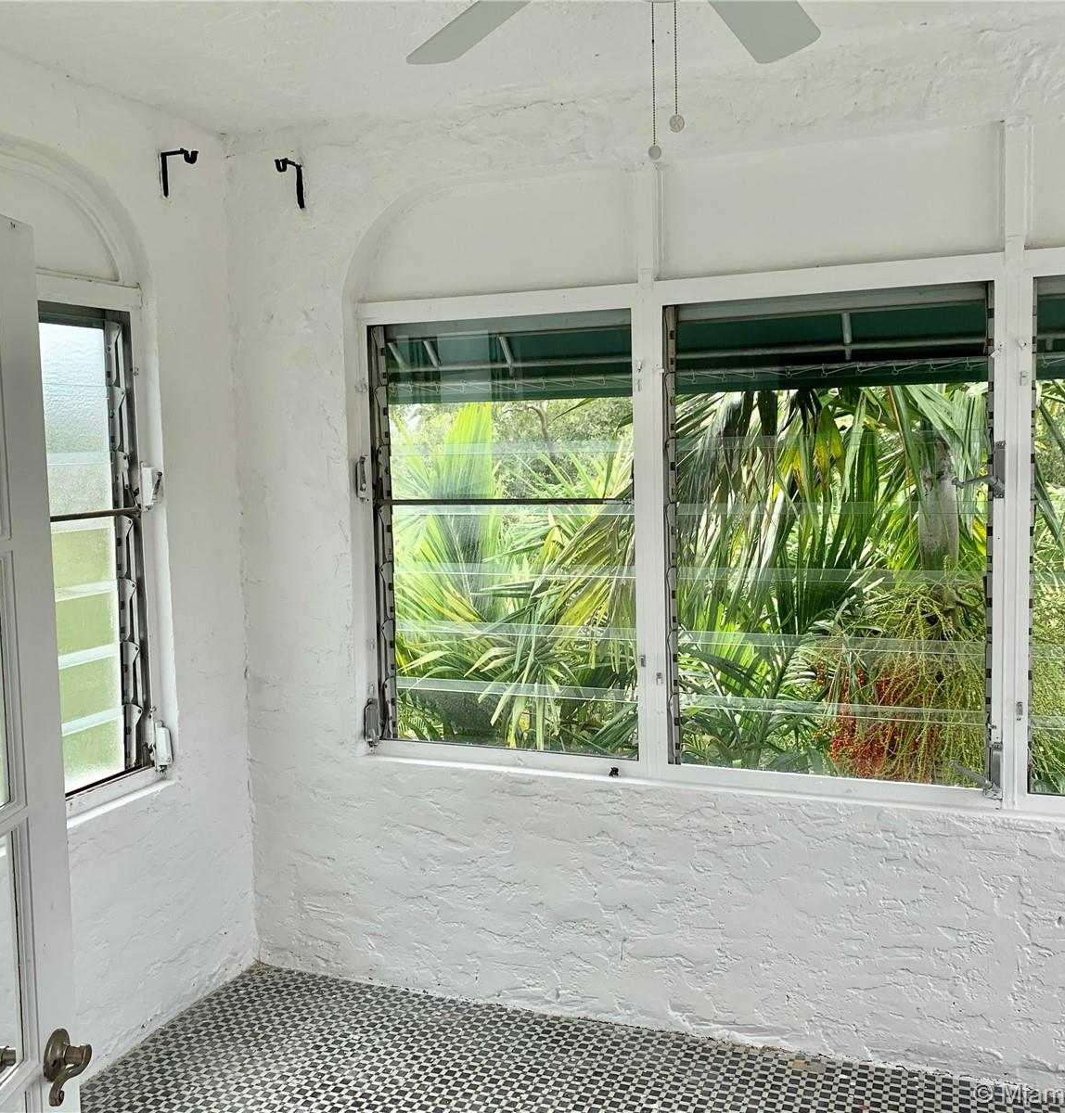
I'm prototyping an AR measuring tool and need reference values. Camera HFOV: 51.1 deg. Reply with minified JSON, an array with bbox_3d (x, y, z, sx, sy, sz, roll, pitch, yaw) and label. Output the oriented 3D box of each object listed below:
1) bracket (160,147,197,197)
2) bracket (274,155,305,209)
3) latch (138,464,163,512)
[{"bbox_3d":[-1.057,-1.154,3.351,0.118,0.135,0.020,0,5,21],"label":"bracket"},{"bbox_3d":[-0.760,-1.171,3.495,0.020,0.133,0.122,0,5,21],"label":"bracket"},{"bbox_3d":[-1.156,-0.210,3.402,0.062,0.146,0.028,0,5,21],"label":"latch"}]

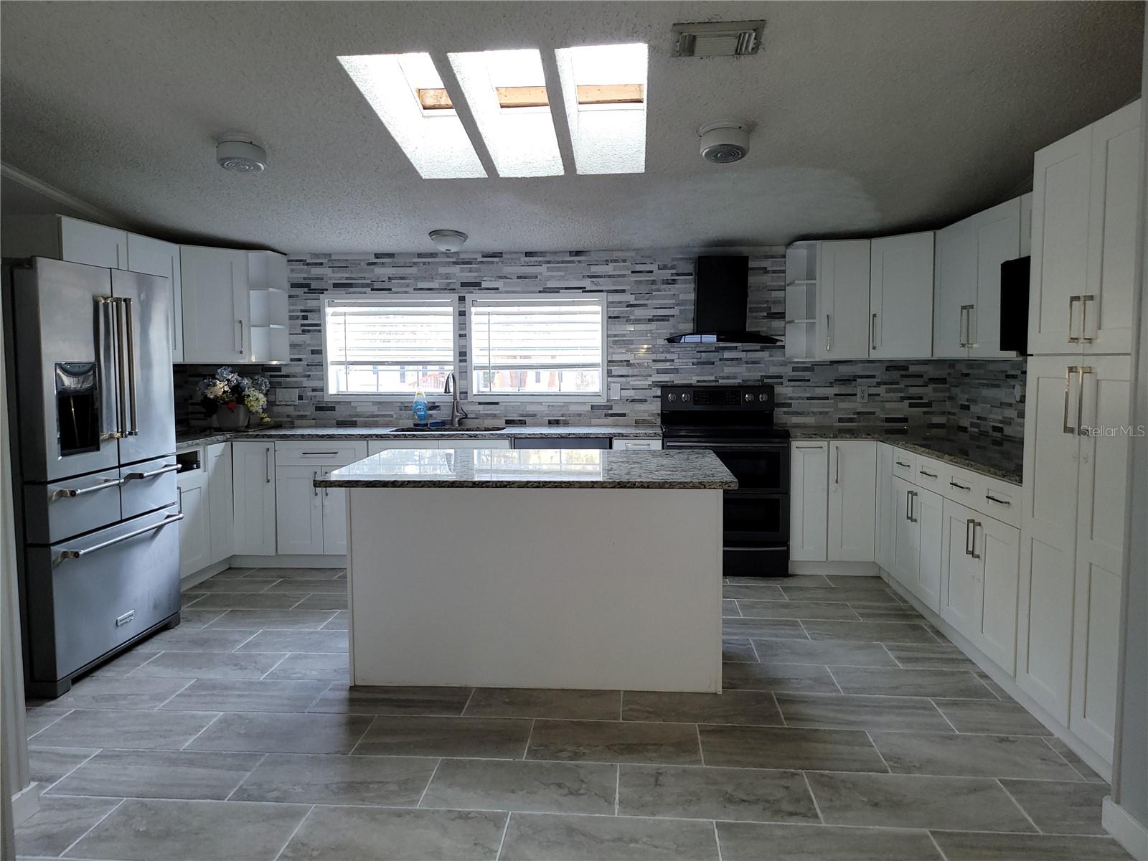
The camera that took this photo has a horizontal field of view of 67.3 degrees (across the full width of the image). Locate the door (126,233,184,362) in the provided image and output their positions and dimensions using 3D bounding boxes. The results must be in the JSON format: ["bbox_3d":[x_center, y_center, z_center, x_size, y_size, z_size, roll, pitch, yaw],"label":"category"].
[{"bbox_3d":[-2.530,-0.782,5.234,0.030,0.735,0.565,0,5,5],"label":"door"}]

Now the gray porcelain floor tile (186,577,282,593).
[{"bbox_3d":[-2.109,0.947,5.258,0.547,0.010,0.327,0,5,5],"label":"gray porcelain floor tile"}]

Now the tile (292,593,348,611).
[{"bbox_3d":[-1.221,0.962,4.781,0.601,0.010,0.322,0,5,5],"label":"tile"}]

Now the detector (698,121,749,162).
[{"bbox_3d":[0.671,-1.282,3.842,0.224,0.104,0.224,0,-4,5],"label":"detector"}]

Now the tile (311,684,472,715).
[{"bbox_3d":[-0.724,1.093,3.490,0.610,0.010,0.327,0,5,5],"label":"tile"}]

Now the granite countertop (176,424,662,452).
[{"bbox_3d":[-1.159,0.057,5.270,3.394,0.036,1.768,0,5,5],"label":"granite countertop"}]

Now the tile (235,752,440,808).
[{"bbox_3d":[-0.774,1.152,2.833,0.610,0.010,0.327,0,5,5],"label":"tile"}]

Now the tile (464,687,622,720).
[{"bbox_3d":[-0.113,1.099,3.451,0.612,0.010,0.321,0,5,5],"label":"tile"}]

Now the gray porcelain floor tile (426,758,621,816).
[{"bbox_3d":[-0.160,1.134,2.741,0.601,0.010,0.322,0,5,5],"label":"gray porcelain floor tile"}]

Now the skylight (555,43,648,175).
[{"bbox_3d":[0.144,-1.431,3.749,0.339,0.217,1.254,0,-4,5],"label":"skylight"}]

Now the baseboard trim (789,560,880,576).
[{"bbox_3d":[1.620,0.853,5.398,0.535,0.107,0.017,0,5,5],"label":"baseboard trim"}]

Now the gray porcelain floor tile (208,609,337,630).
[{"bbox_3d":[-1.587,1.005,4.551,0.612,0.010,0.321,0,5,5],"label":"gray porcelain floor tile"}]

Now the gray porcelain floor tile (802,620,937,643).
[{"bbox_3d":[1.442,0.992,4.226,0.601,0.010,0.322,0,5,5],"label":"gray porcelain floor tile"}]

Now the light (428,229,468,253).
[{"bbox_3d":[-0.815,-1.207,5.560,0.253,0.116,0.253,0,-3,5],"label":"light"}]

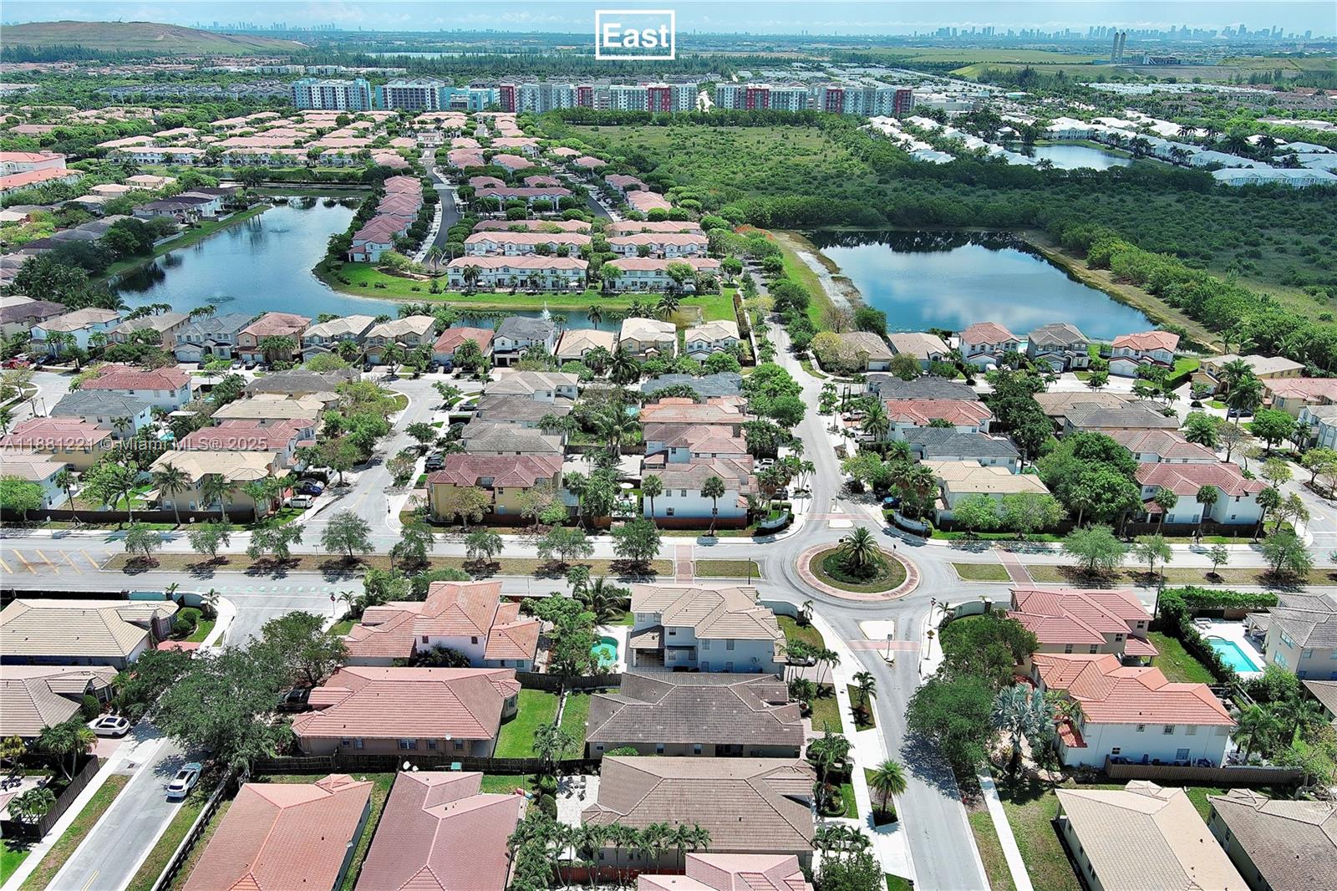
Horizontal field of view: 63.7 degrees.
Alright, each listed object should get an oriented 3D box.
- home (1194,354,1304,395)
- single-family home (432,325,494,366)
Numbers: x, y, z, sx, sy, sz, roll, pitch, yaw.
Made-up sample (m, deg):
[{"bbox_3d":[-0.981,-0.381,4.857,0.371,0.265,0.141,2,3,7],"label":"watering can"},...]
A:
[{"bbox_3d":[130.900,-16.550,242.930,21.000,7.870,13.430,-9,23,-24],"label":"home"},{"bbox_3d":[-48.050,-24.240,252.610,12.190,5.240,19.940,0,21,0],"label":"single-family home"}]

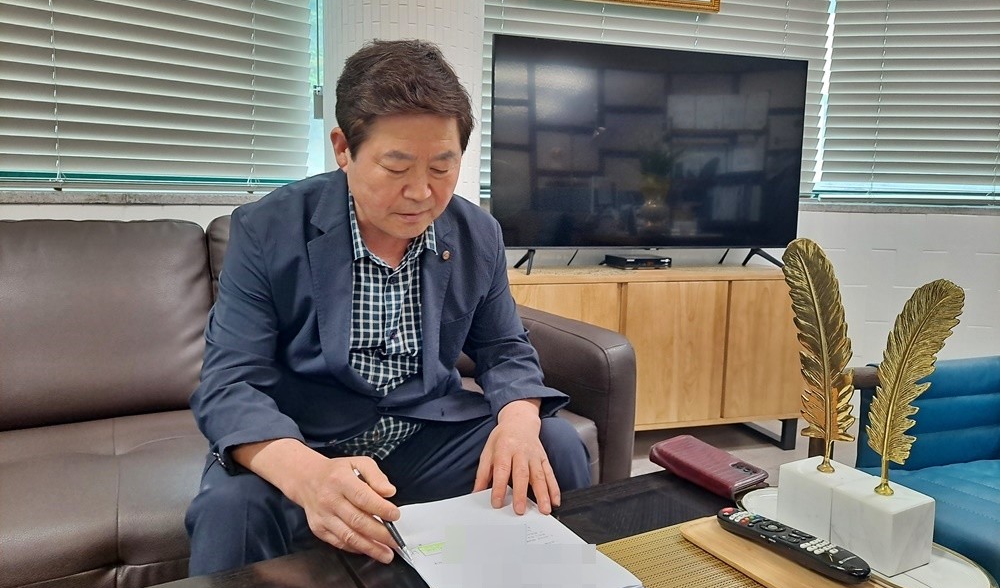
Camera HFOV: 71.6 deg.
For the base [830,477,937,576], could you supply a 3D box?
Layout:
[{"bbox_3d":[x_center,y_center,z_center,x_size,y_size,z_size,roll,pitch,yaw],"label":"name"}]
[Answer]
[{"bbox_3d":[0.457,0.276,0.832,0.075,0.074,0.079,-2,8,-26],"label":"base"}]

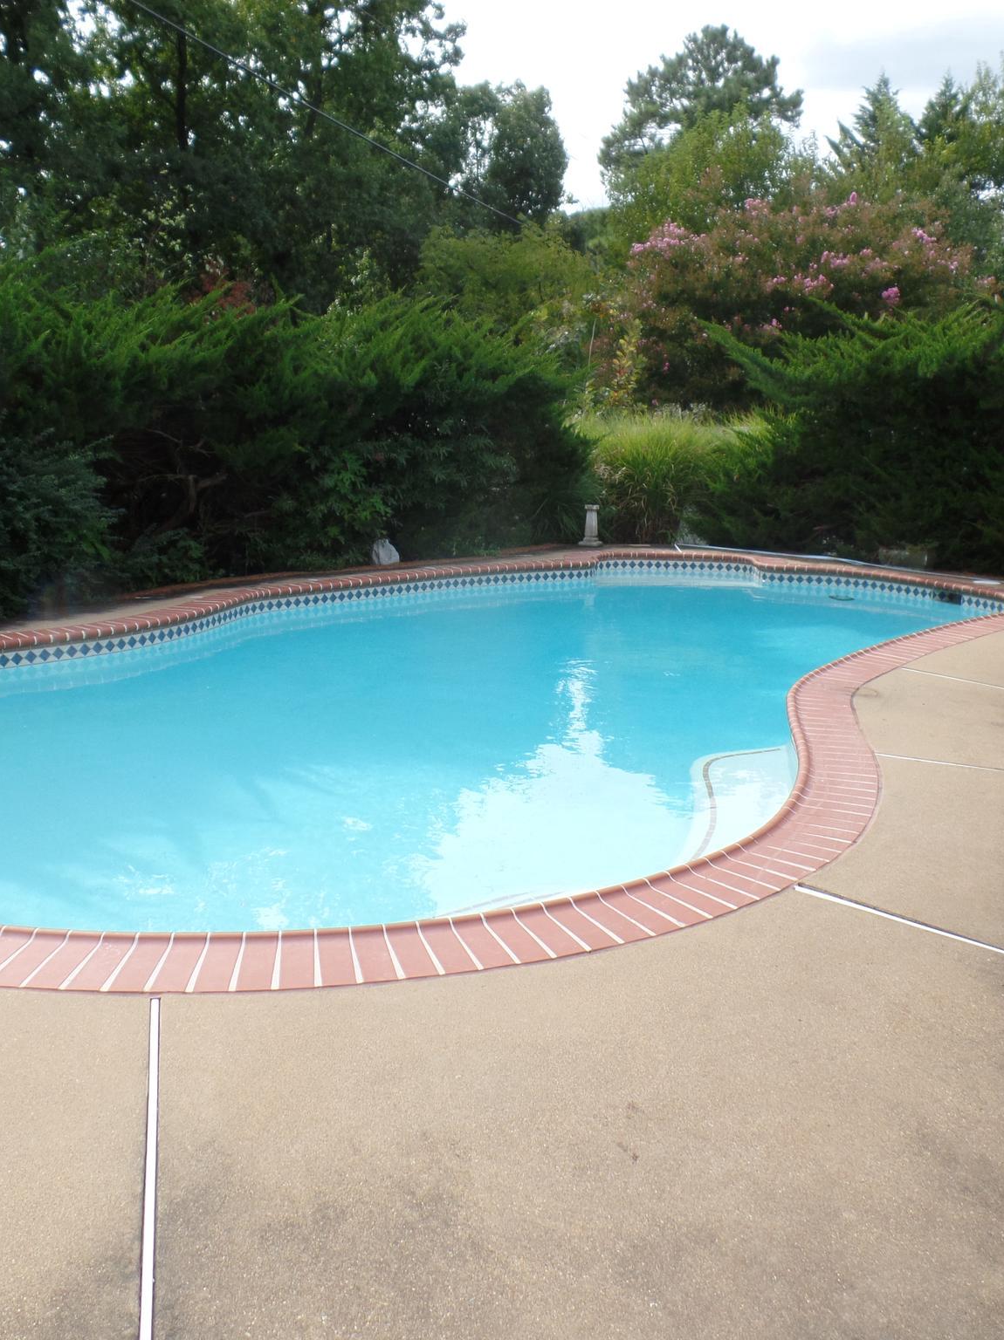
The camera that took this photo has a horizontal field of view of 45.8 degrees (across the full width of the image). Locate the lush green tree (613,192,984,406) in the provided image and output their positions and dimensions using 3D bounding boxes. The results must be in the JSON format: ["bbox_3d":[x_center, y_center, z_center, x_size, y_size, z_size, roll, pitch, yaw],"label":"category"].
[{"bbox_3d":[4.285,-4.614,17.415,5.520,4.510,4.970,0,12,0],"label":"lush green tree"}]

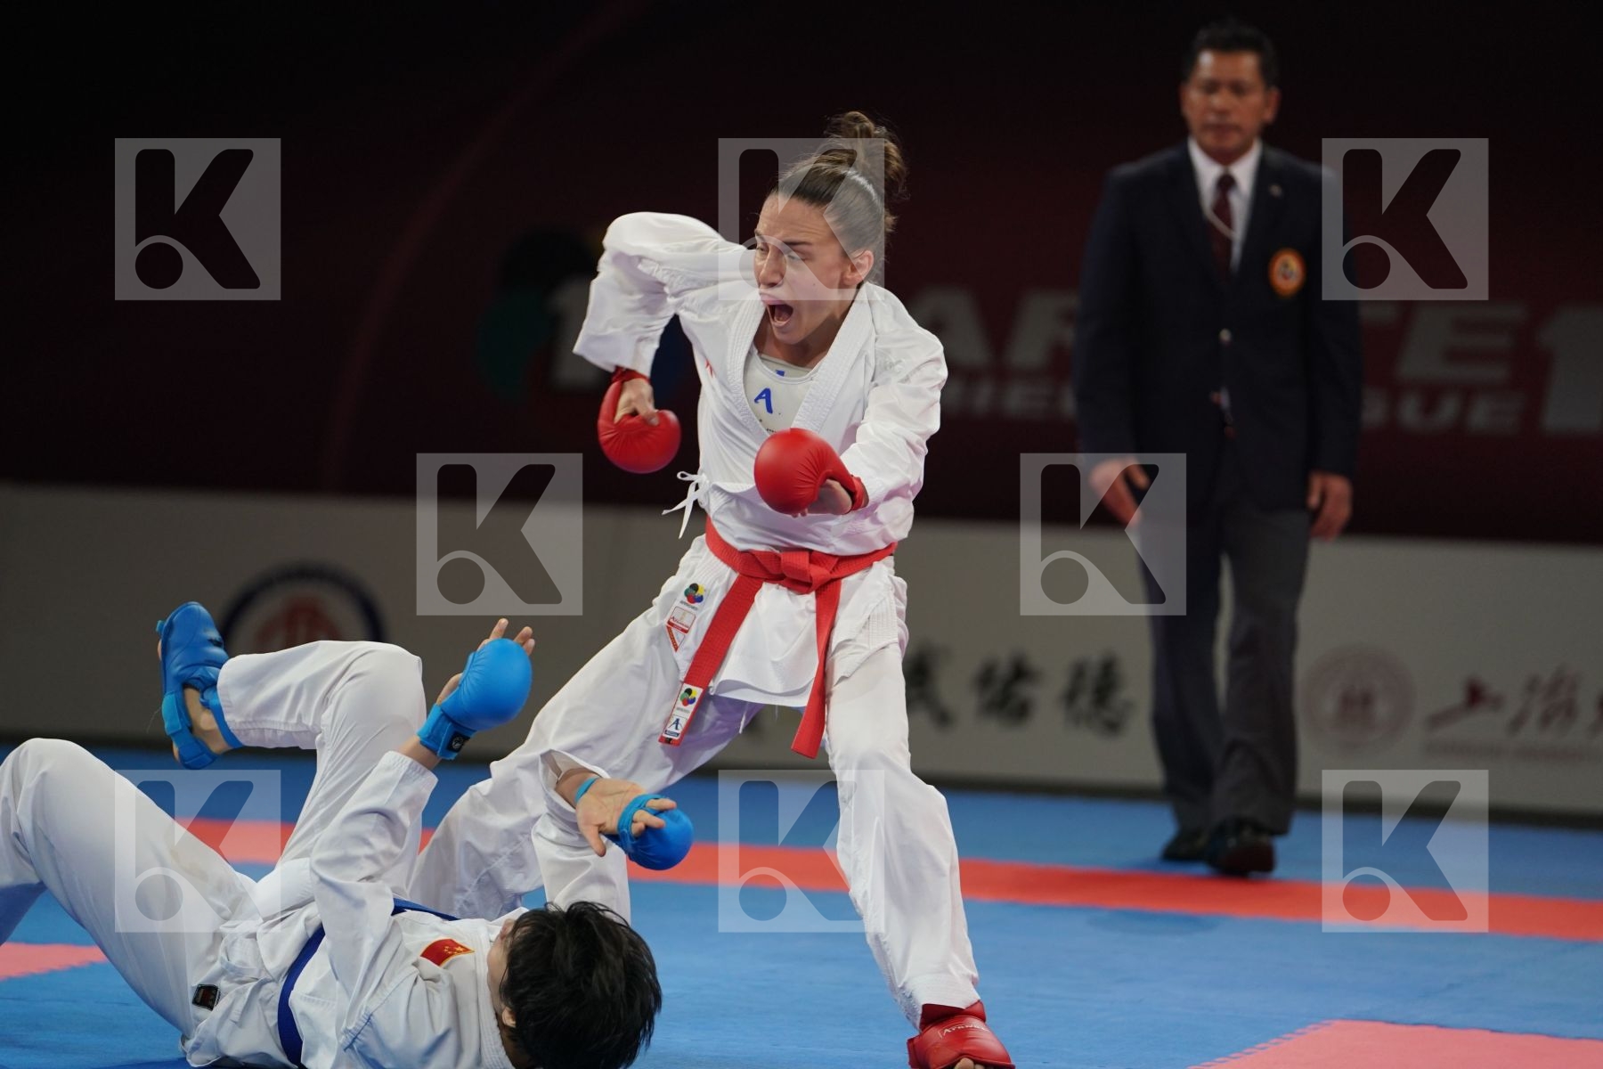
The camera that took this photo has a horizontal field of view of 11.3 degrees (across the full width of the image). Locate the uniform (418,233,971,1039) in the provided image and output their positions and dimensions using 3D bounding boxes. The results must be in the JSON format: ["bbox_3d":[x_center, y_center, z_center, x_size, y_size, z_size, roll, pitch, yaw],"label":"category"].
[{"bbox_3d":[-0.166,0.133,12.450,0.900,1.200,0.750,2,2,11],"label":"uniform"}]

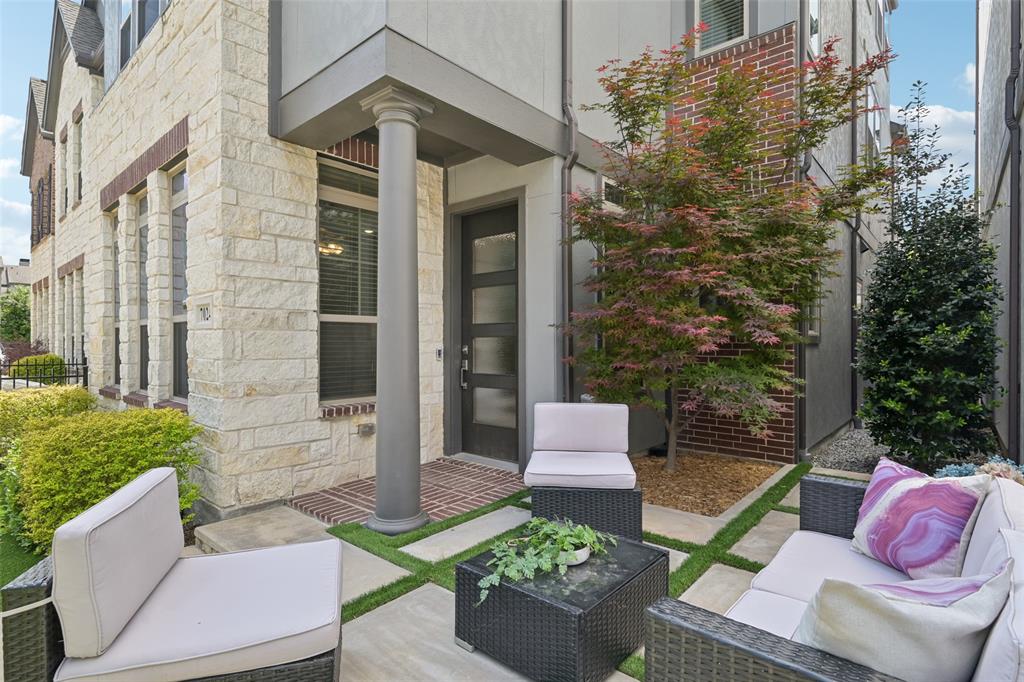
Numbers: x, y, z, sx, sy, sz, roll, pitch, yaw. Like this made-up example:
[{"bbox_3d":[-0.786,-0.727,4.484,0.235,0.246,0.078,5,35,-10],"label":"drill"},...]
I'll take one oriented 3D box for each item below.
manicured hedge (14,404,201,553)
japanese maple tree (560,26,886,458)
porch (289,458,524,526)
[{"bbox_3d":[-2.971,1.029,3.542,1.300,0.920,0.850,0,1,40],"label":"manicured hedge"},{"bbox_3d":[1.839,-0.795,4.122,2.200,4.150,2.200,0,1,40],"label":"japanese maple tree"},{"bbox_3d":[-0.724,1.262,3.962,1.300,0.090,1.630,0,1,40],"label":"porch"}]

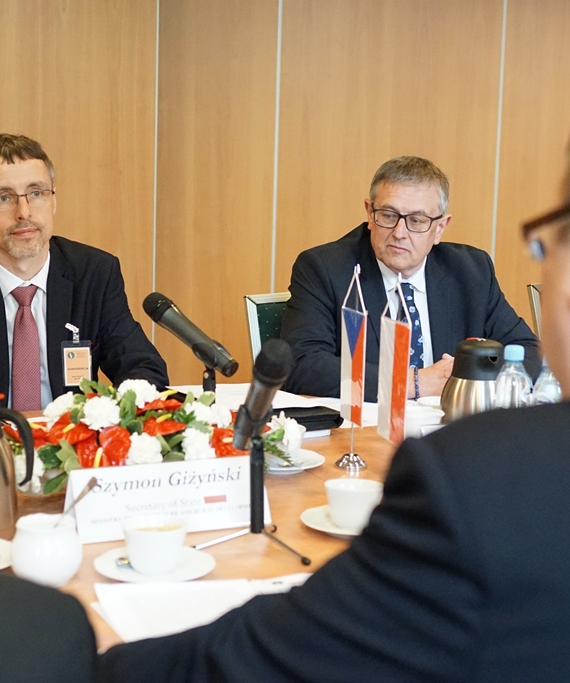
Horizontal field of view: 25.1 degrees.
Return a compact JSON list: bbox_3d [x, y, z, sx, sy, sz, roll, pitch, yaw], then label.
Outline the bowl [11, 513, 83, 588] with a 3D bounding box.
[{"bbox_3d":[-0.285,0.249,1.535,0.087,0.077,0.087,2,8,0],"label":"bowl"}]

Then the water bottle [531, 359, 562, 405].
[{"bbox_3d":[0.434,0.123,2.104,0.066,0.216,0.066,2,8,0],"label":"water bottle"}]

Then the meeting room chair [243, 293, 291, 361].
[{"bbox_3d":[0.216,0.391,2.901,0.470,0.939,0.570,-2,8,-24],"label":"meeting room chair"}]

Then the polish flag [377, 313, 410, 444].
[{"bbox_3d":[0.170,0.063,2.000,0.012,0.188,0.120,-1,8,-17],"label":"polish flag"}]

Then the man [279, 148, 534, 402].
[{"bbox_3d":[0.306,0.252,2.705,0.580,1.272,0.820,-1,8,-17],"label":"man"}]

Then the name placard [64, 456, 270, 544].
[{"bbox_3d":[-0.164,0.213,1.790,0.280,0.088,0.100,-2,9,-26],"label":"name placard"}]

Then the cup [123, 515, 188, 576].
[{"bbox_3d":[-0.158,0.251,1.566,0.082,0.062,0.084,2,8,0],"label":"cup"}]

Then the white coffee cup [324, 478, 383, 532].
[{"bbox_3d":[0.098,0.230,1.782,0.082,0.062,0.084,2,8,0],"label":"white coffee cup"}]

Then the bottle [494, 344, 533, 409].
[{"bbox_3d":[0.377,0.116,2.135,0.066,0.218,0.066,2,8,0],"label":"bottle"}]

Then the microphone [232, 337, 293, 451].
[{"bbox_3d":[-0.031,0.070,1.690,0.048,0.166,0.048,18,27,-2],"label":"microphone"}]

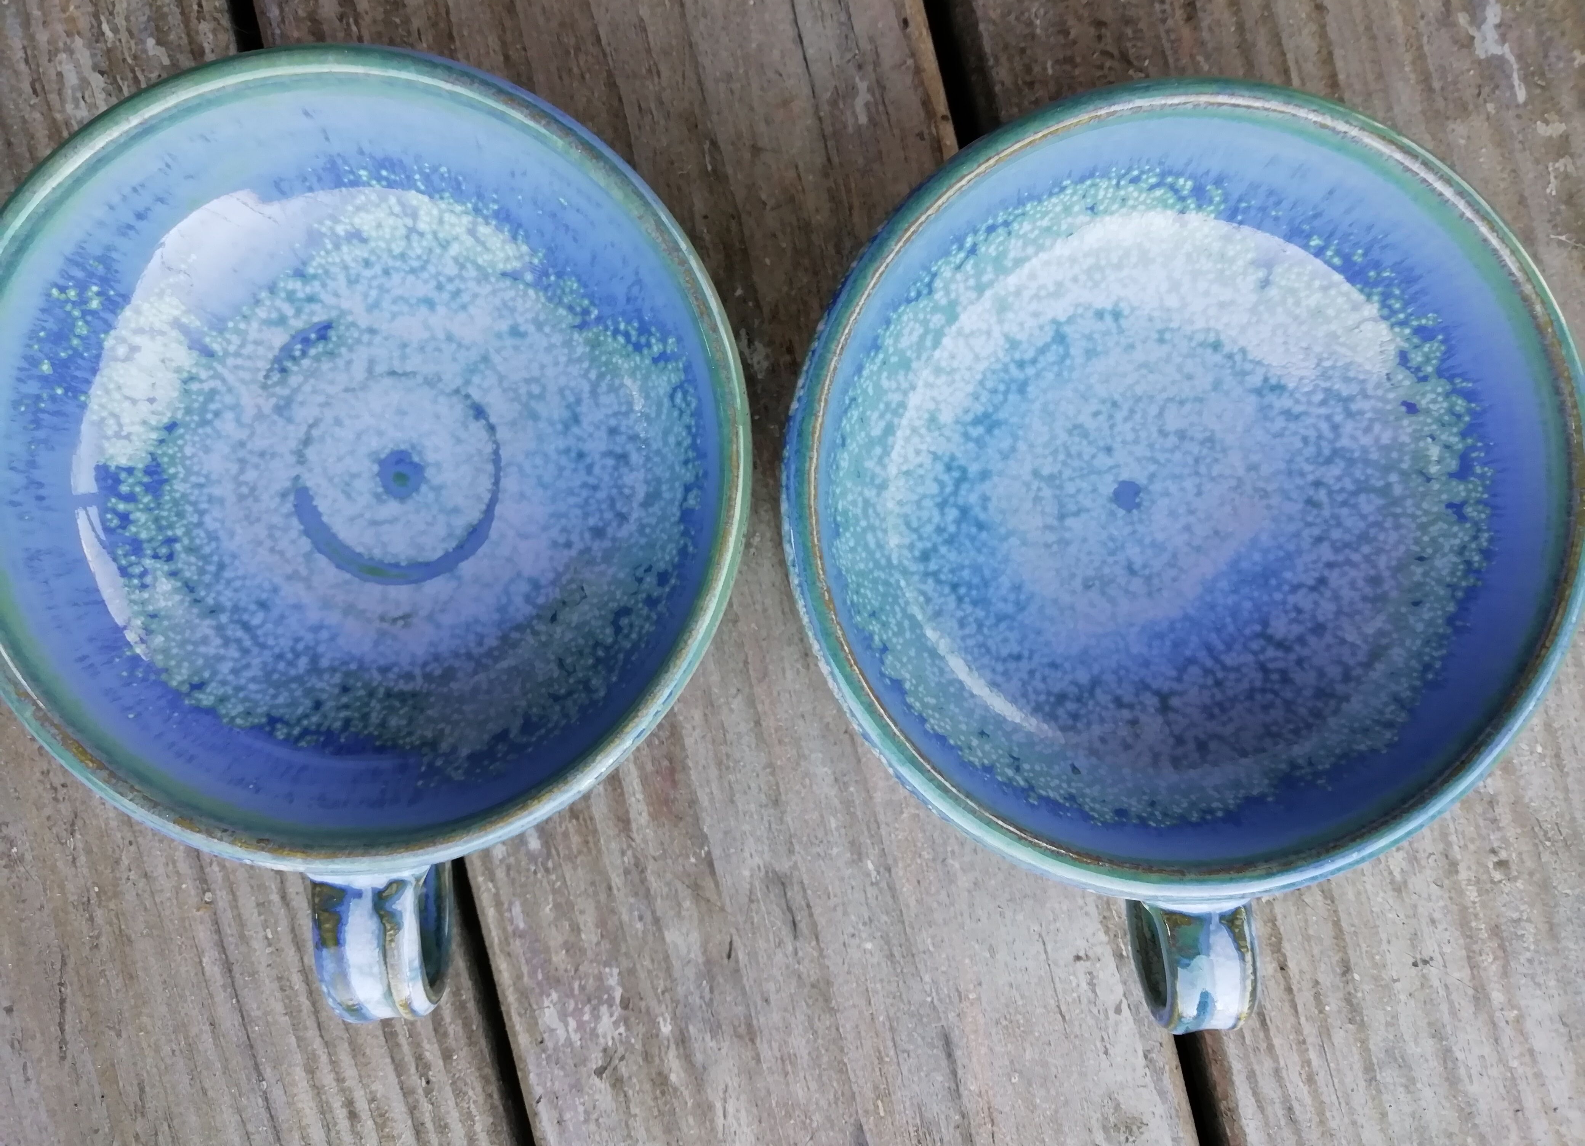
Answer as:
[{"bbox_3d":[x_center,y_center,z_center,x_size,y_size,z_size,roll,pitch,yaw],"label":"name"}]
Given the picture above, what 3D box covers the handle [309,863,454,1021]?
[{"bbox_3d":[-0.078,0.068,0.228,0.022,0.035,0.036,0,90,-1],"label":"handle"}]

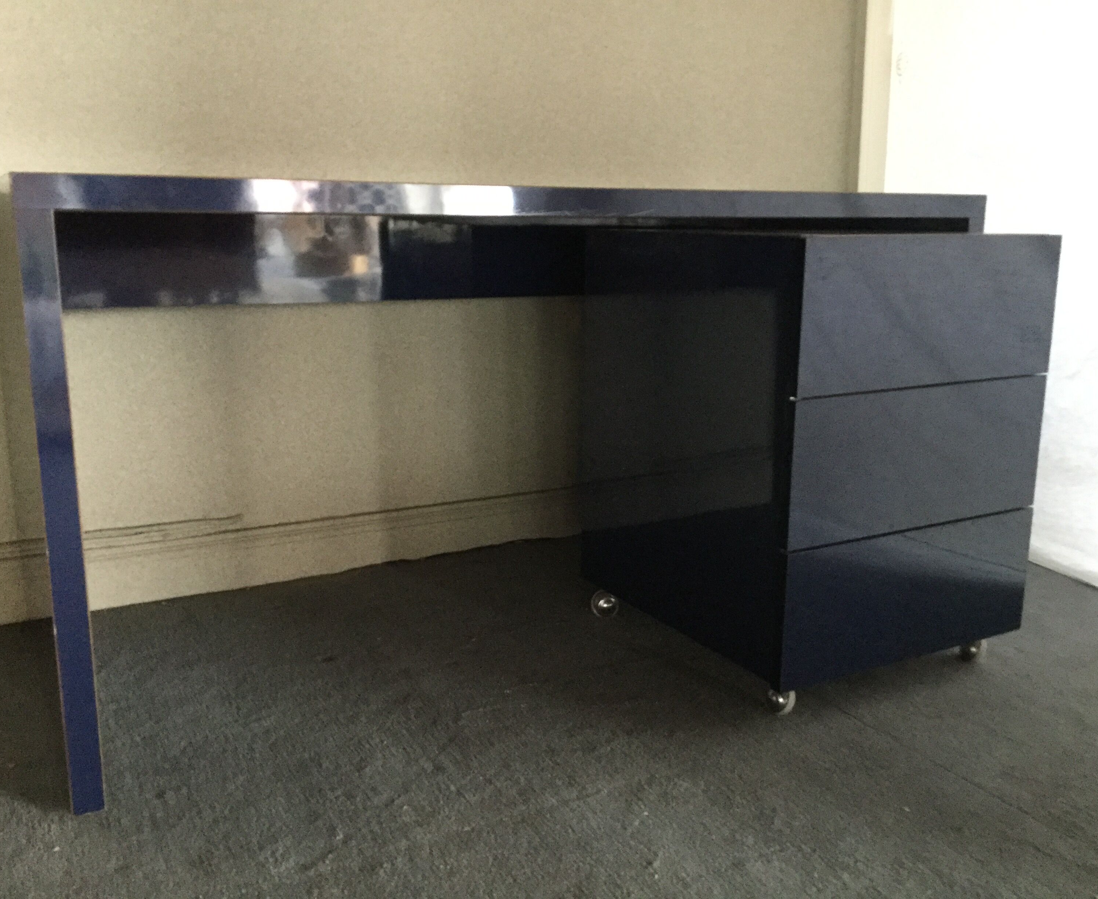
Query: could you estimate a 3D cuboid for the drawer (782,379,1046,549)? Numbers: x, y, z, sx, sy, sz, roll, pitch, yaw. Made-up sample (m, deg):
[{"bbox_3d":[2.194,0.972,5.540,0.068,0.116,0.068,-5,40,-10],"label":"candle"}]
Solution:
[{"bbox_3d":[0.418,-0.036,1.744,0.494,0.203,0.500,-6,14,-28],"label":"drawer"}]

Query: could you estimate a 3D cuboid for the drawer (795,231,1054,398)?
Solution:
[{"bbox_3d":[0.419,-0.238,1.700,0.494,0.203,0.500,-6,14,-28],"label":"drawer"}]

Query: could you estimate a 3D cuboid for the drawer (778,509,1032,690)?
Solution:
[{"bbox_3d":[0.416,0.165,1.788,0.494,0.199,0.500,-6,14,-28],"label":"drawer"}]

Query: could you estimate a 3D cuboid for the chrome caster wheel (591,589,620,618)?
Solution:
[{"bbox_3d":[0.101,0.272,1.915,0.050,0.056,0.050,-6,14,-28],"label":"chrome caster wheel"}]

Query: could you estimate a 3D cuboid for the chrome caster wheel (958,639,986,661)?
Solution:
[{"bbox_3d":[0.689,0.315,1.740,0.050,0.056,0.050,-6,14,-28],"label":"chrome caster wheel"}]

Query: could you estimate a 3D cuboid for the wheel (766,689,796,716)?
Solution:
[{"bbox_3d":[0.334,0.354,1.543,0.050,0.056,0.050,-6,14,-28],"label":"wheel"}]

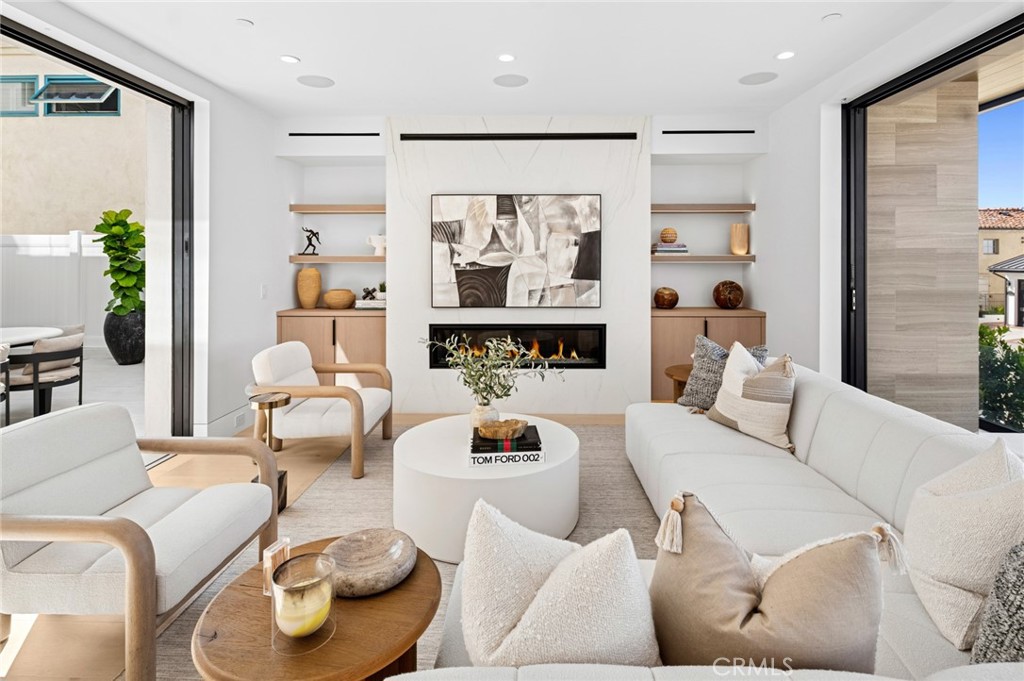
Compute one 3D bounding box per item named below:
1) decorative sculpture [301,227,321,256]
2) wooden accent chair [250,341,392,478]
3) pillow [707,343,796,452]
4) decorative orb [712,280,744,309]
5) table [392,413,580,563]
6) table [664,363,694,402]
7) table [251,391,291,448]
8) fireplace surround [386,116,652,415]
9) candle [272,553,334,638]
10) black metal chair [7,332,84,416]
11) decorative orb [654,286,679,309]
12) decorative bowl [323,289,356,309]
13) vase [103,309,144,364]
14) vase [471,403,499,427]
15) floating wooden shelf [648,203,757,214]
[{"bbox_3d":[-2.034,-0.999,4.860,0.225,0.285,0.100,0,6,2],"label":"decorative sculpture"},{"bbox_3d":[-1.335,0.435,3.470,0.770,0.780,0.790,0,6,3],"label":"wooden accent chair"},{"bbox_3d":[1.455,0.305,2.910,0.170,0.490,0.520,12,1,-23],"label":"pillow"},{"bbox_3d":[2.165,-0.454,4.820,0.295,0.288,0.290,0,6,1],"label":"decorative orb"},{"bbox_3d":[-0.140,0.753,2.700,1.010,0.400,1.010,0,6,1],"label":"table"},{"bbox_3d":[1.562,0.512,3.950,0.590,0.480,0.590,0,7,2],"label":"table"},{"bbox_3d":[-1.352,0.633,2.705,0.203,0.640,0.203,0,6,2],"label":"table"},{"bbox_3d":[0.066,-0.699,4.585,2.420,2.720,0.350,0,4,1],"label":"fireplace surround"},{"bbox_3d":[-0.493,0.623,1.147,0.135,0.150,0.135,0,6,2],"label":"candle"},{"bbox_3d":[-4.060,0.345,4.170,0.560,0.750,0.560,0,6,2],"label":"black metal chair"},{"bbox_3d":[1.538,-0.419,4.800,0.240,0.212,0.240,0,7,3],"label":"decorative orb"},{"bbox_3d":[-1.709,-0.404,4.800,0.322,0.185,0.322,0,6,0],"label":"decorative bowl"},{"bbox_3d":[-5.270,-0.037,6.670,0.570,0.700,0.570,0,7,2],"label":"vase"},{"bbox_3d":[-0.156,0.458,2.800,0.162,0.165,0.162,0,7,2],"label":"vase"},{"bbox_3d":[1.845,-1.324,4.865,1.090,0.075,0.270,0,6,2],"label":"floating wooden shelf"}]

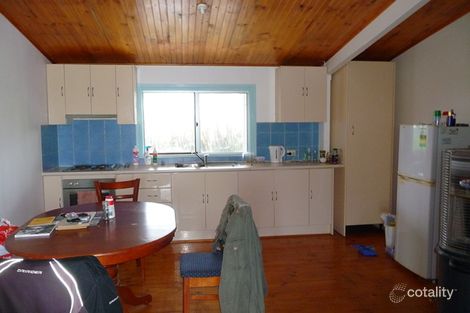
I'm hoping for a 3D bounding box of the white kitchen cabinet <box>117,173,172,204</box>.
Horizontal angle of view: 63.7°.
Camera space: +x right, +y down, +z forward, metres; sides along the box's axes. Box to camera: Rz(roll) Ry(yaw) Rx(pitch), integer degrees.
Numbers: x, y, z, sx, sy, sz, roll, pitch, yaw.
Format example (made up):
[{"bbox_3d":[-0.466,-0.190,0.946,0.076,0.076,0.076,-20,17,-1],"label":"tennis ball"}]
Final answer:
[{"bbox_3d":[-1.115,0.538,4.821,0.650,0.735,0.580,-1,5,-7],"label":"white kitchen cabinet"}]

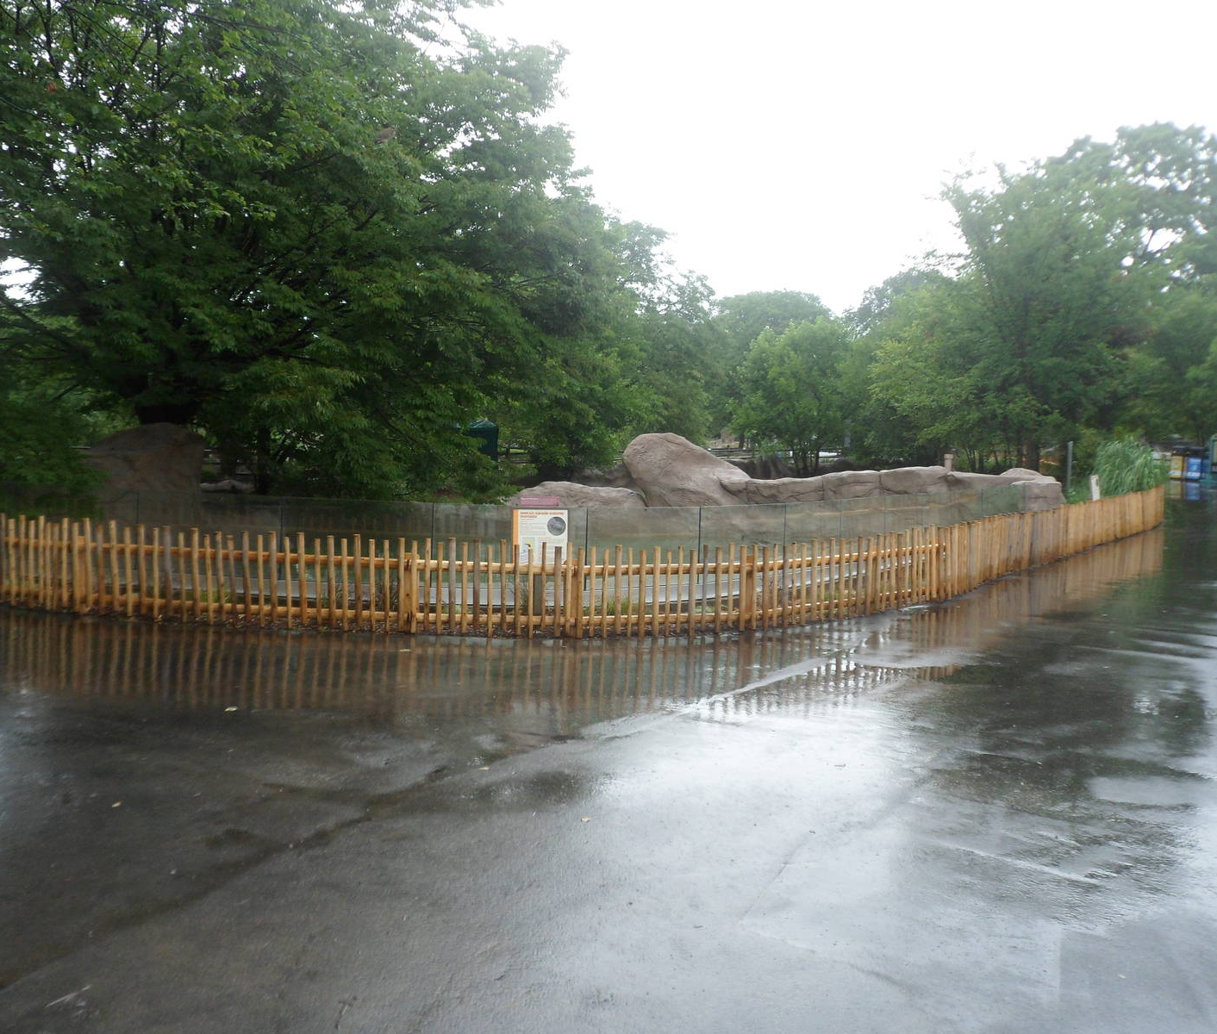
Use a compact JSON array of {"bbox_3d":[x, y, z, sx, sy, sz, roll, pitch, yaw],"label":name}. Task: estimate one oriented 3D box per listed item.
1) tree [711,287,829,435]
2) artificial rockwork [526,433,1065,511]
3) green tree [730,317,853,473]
[{"bbox_3d":[9.408,-8.228,62.000,7.200,9.500,7.200,1,4,0],"label":"tree"},{"bbox_3d":[3.250,-0.551,16.200,9.000,1.350,2.400,-2,5,-29],"label":"artificial rockwork"},{"bbox_3d":[6.220,-4.020,36.000,4.000,5.200,4.000,1,4,0],"label":"green tree"}]

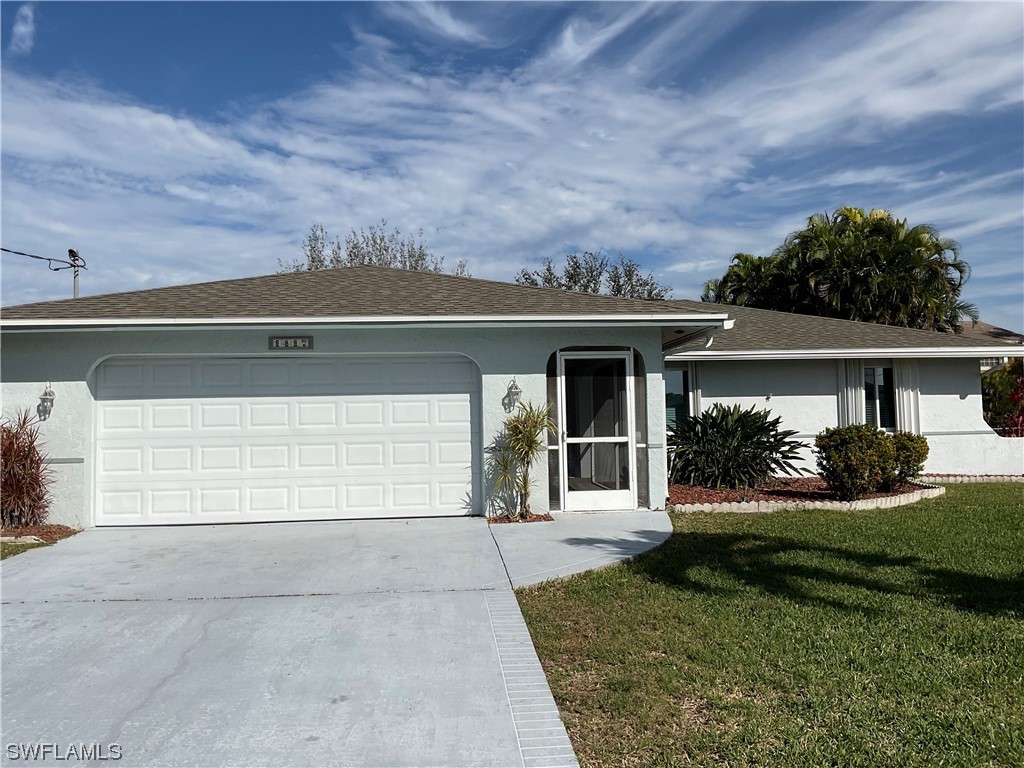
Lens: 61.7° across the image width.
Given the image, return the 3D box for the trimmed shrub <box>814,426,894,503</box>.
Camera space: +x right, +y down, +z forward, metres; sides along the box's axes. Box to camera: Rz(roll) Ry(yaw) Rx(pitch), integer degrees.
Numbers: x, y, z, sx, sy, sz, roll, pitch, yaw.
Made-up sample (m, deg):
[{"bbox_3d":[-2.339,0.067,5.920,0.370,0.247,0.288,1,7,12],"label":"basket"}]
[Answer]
[{"bbox_3d":[4.504,1.017,11.250,1.070,1.000,1.050,-1,-3,-5],"label":"trimmed shrub"}]

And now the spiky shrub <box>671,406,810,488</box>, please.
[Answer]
[{"bbox_3d":[3.668,1.019,14.400,2.500,1.380,2.100,-1,-3,-5],"label":"spiky shrub"}]

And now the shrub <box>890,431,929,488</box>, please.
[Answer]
[{"bbox_3d":[5.962,1.144,13.200,0.880,0.890,0.880,-1,-3,-5],"label":"shrub"}]

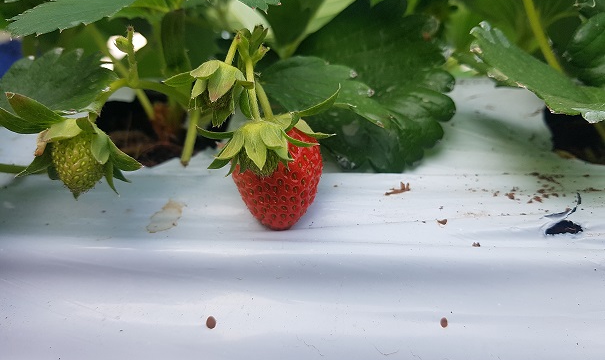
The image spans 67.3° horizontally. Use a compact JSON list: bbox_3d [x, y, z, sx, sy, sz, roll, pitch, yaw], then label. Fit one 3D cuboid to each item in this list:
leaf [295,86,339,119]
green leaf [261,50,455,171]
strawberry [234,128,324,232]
[{"bbox_3d":[0.006,-0.031,0.178,0.018,0.011,0.008,0,20,0],"label":"leaf"},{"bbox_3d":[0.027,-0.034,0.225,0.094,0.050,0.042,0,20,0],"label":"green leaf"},{"bbox_3d":[-0.010,-0.001,0.180,0.035,0.041,0.035,-7,20,3],"label":"strawberry"}]

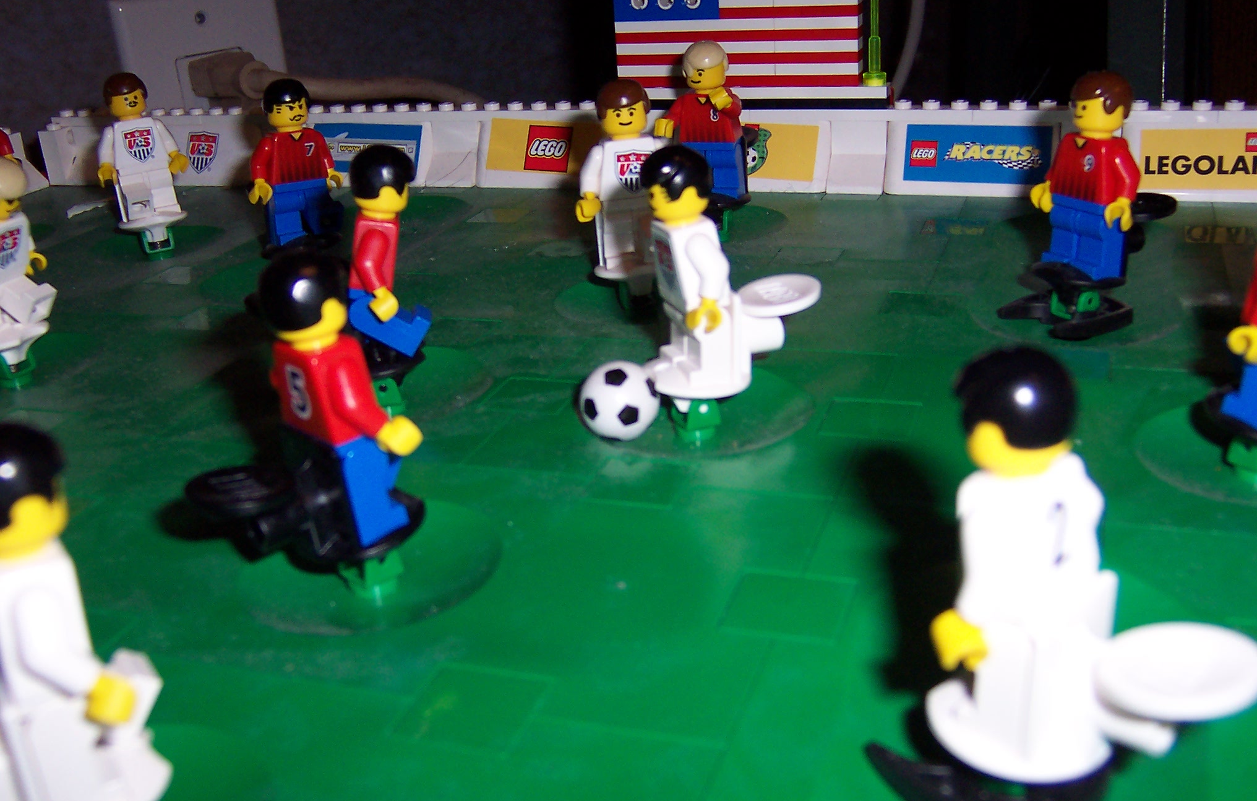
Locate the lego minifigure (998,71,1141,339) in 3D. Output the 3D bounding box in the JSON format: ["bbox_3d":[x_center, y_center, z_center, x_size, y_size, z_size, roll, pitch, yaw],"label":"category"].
[{"bbox_3d":[0.094,-0.043,0.270,0.022,0.049,0.028,-7,20,-24],"label":"lego minifigure"}]

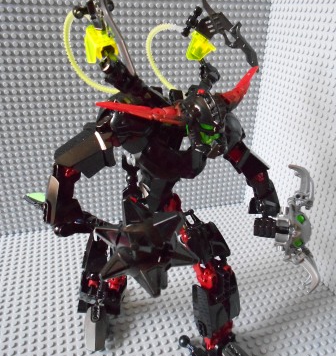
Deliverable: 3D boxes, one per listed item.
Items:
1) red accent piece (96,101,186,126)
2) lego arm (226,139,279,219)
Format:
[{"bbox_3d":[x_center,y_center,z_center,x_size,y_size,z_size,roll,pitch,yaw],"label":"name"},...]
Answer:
[{"bbox_3d":[-0.017,-0.044,0.229,0.063,0.015,0.013,2,25,0],"label":"red accent piece"},{"bbox_3d":[0.067,0.002,0.267,0.034,0.054,0.047,-9,28,-23],"label":"lego arm"}]

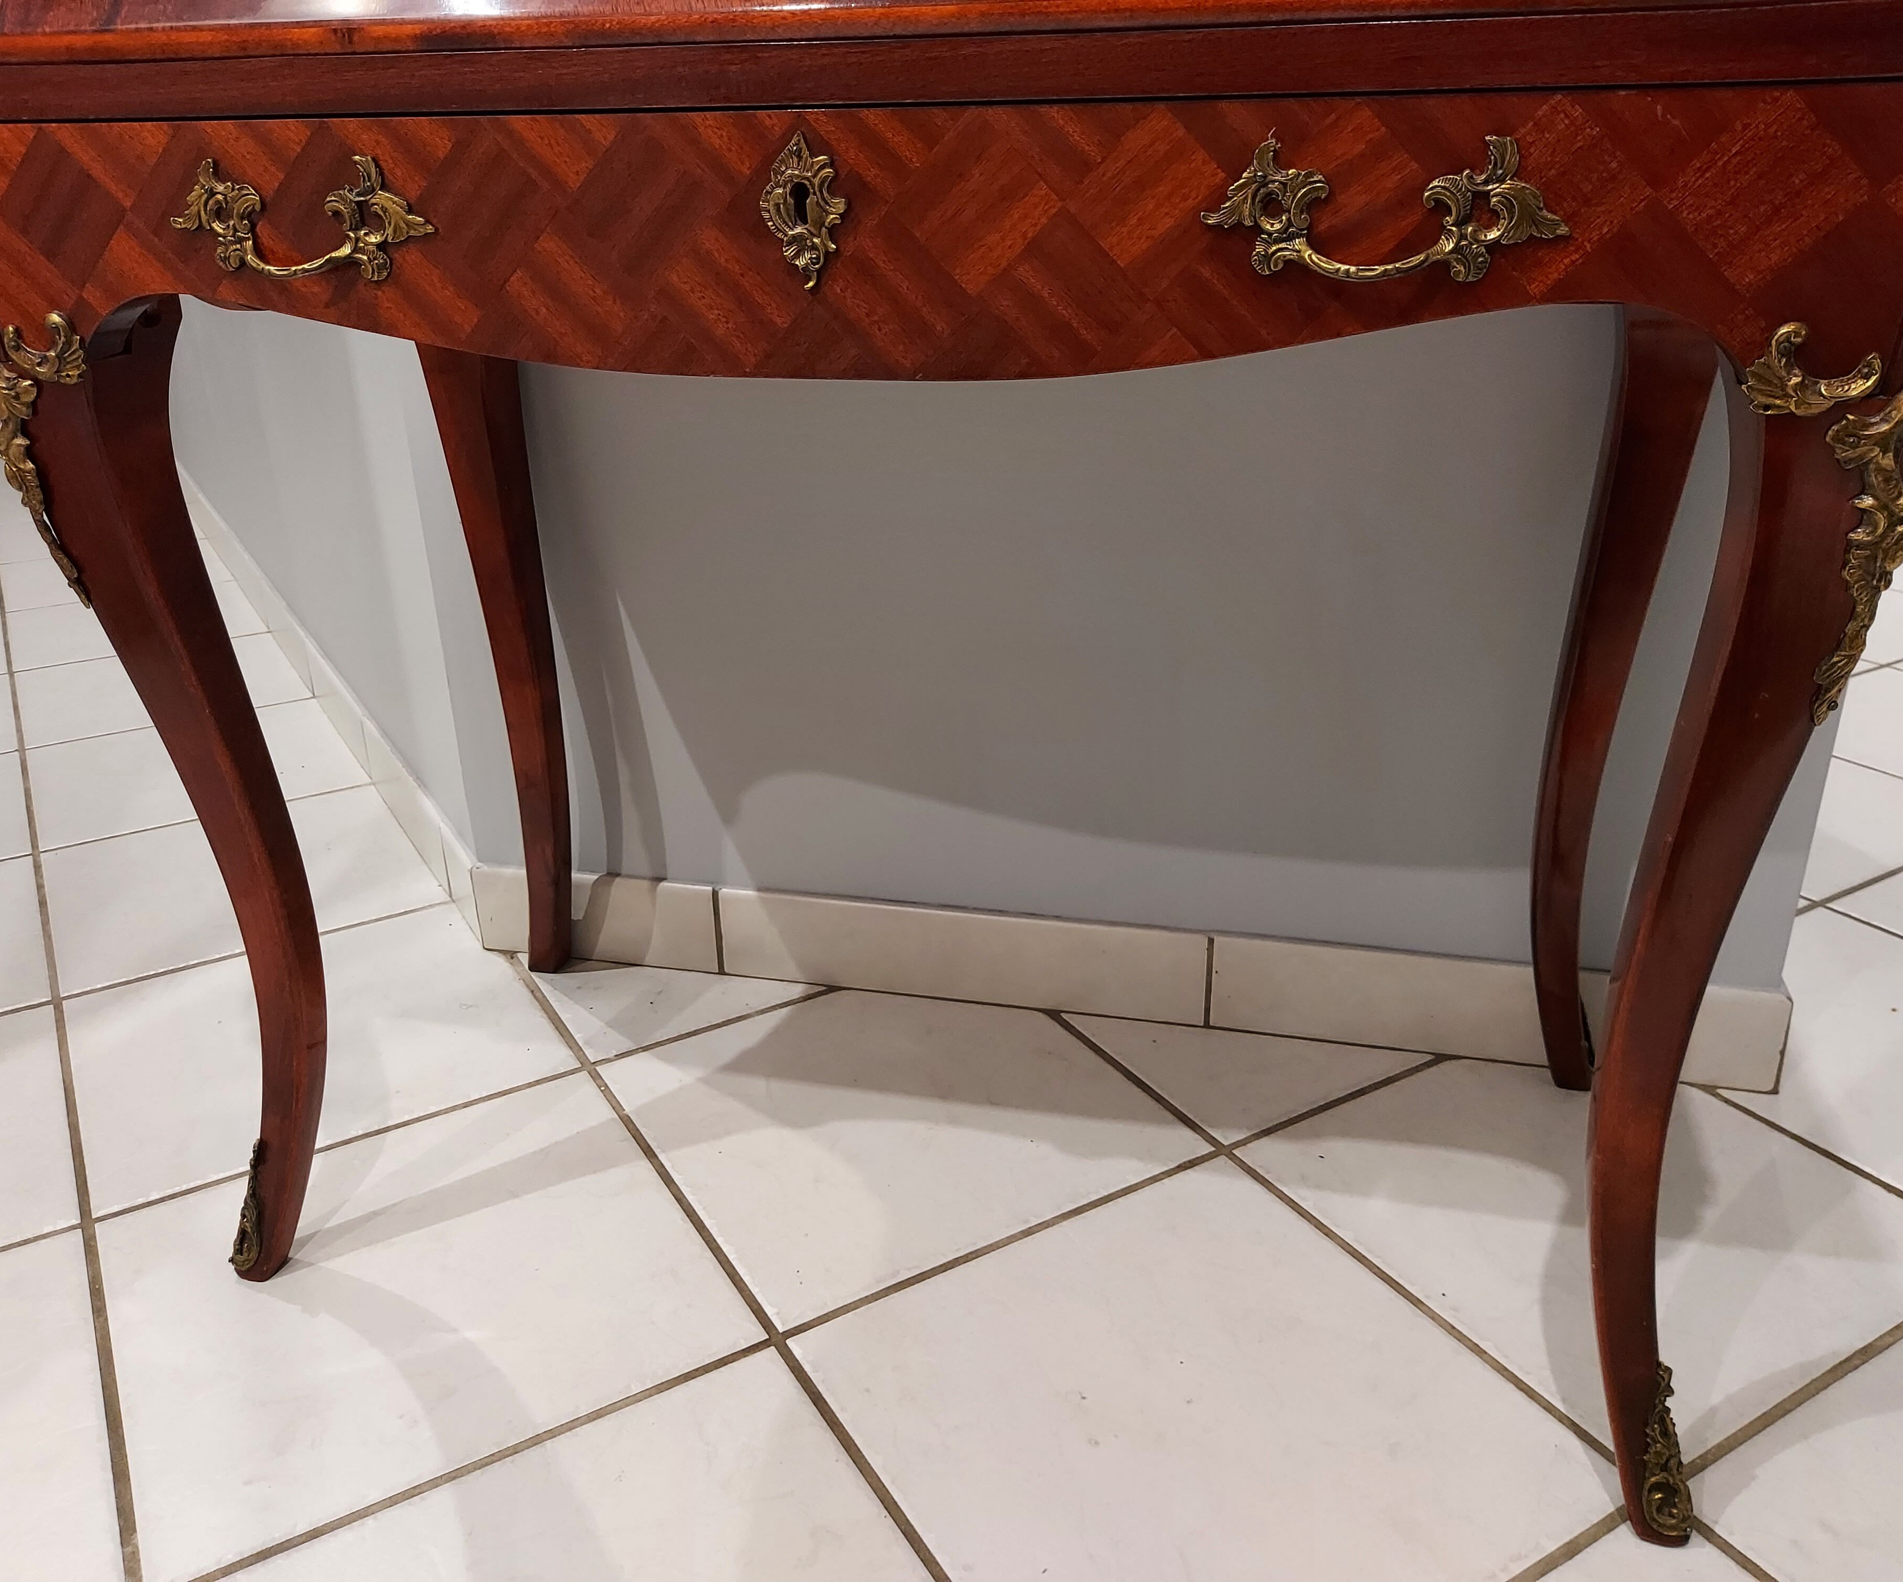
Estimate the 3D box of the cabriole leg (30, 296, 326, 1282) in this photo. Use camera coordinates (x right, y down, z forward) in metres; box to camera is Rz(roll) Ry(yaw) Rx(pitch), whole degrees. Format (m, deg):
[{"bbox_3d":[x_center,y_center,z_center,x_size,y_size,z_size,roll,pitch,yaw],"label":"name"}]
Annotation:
[{"bbox_3d":[-0.410,0.039,0.827,0.072,0.573,0.084,5,24,13],"label":"cabriole leg"}]

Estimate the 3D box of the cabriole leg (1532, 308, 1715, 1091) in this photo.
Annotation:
[{"bbox_3d":[0.417,-0.032,0.973,0.077,0.566,0.108,5,24,13],"label":"cabriole leg"}]

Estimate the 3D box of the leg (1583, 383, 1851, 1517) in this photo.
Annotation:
[{"bbox_3d":[0.326,0.105,0.654,0.072,0.566,0.084,5,24,13],"label":"leg"}]

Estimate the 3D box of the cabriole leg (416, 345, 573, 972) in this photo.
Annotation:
[{"bbox_3d":[-0.325,-0.096,1.149,0.077,0.566,0.108,5,24,13],"label":"cabriole leg"}]

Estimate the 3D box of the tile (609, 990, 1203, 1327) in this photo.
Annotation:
[{"bbox_3d":[-0.044,0.233,1.101,0.330,0.009,0.330,-14,26,-28],"label":"tile"}]

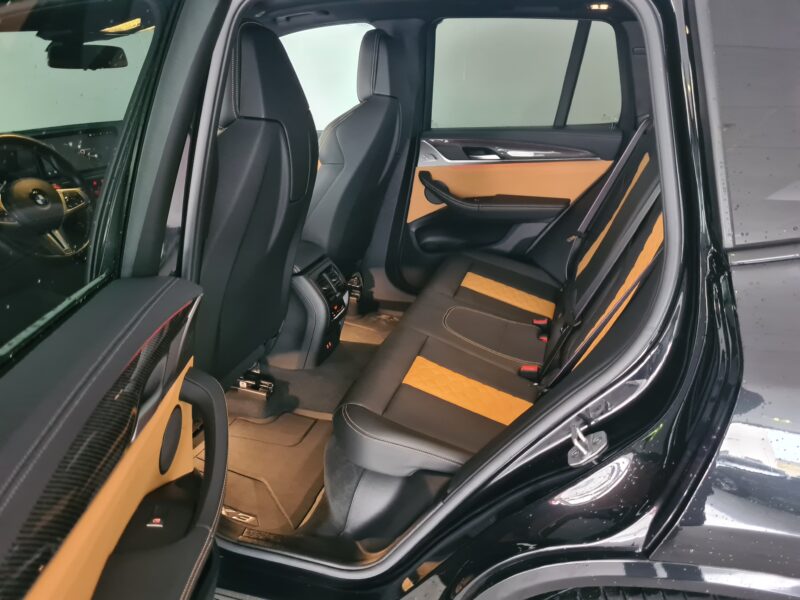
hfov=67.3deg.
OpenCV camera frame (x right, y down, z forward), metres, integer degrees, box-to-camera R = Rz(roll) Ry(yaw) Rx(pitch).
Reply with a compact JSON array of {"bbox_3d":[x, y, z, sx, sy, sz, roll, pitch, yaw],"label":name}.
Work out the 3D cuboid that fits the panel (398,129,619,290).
[{"bbox_3d":[0.415,-0.354,2.466,0.840,0.710,0.130,7,24,17],"label":"panel"}]

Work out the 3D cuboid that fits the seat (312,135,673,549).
[{"bbox_3d":[0.416,-0.033,1.789,0.910,1.000,1.320,7,24,17],"label":"seat"}]

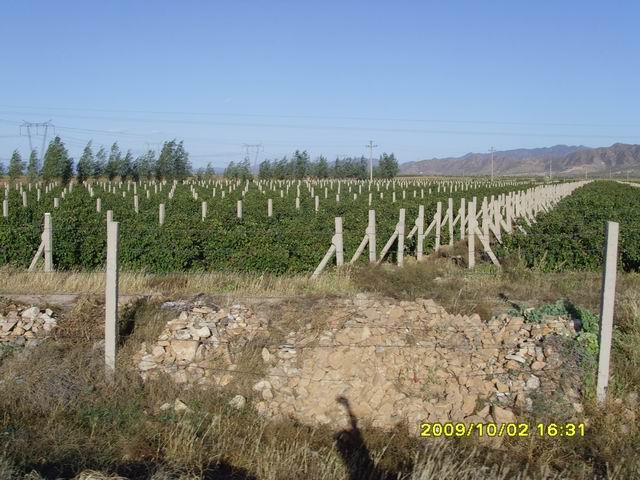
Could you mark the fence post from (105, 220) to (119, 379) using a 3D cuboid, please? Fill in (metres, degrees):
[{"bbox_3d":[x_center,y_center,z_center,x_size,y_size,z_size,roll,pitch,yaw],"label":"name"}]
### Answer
[{"bbox_3d":[-2.350,0.672,8.200,0.118,1.786,0.118,2,5,3],"label":"fence post"}]

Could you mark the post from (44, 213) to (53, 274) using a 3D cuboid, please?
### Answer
[{"bbox_3d":[-7.525,0.069,20.050,0.150,1.684,0.150,0,5,6],"label":"post"}]

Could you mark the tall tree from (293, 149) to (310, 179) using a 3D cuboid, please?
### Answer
[{"bbox_3d":[-6.157,-25.045,240.000,5.991,9.486,5.991,0,5,0],"label":"tall tree"}]

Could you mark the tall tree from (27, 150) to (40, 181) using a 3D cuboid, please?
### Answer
[{"bbox_3d":[-71.516,-18.472,180.000,3.495,8.237,3.495,0,5,0],"label":"tall tree"}]

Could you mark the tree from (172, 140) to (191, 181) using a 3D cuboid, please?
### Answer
[{"bbox_3d":[-33.612,-19.051,175.000,4.499,10.193,4.499,0,5,0],"label":"tree"}]

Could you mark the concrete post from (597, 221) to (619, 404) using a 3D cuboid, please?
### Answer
[{"bbox_3d":[2.795,0.717,7.050,0.103,1.815,0.100,1,5,0],"label":"concrete post"}]

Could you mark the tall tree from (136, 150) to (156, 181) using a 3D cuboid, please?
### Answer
[{"bbox_3d":[-42.828,-18.143,178.000,5.085,7.899,5.085,0,5,0],"label":"tall tree"}]

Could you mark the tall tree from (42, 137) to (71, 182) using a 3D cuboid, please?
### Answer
[{"bbox_3d":[-61.389,-18.755,168.000,6.719,10.717,6.719,0,5,0],"label":"tall tree"}]

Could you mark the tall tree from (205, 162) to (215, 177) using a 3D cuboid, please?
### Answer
[{"bbox_3d":[-36.011,-22.812,235.000,3.259,4.888,3.259,0,5,0],"label":"tall tree"}]

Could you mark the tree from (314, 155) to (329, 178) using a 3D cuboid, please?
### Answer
[{"bbox_3d":[0.499,-24.213,240.000,4.660,7.821,4.660,0,5,0],"label":"tree"}]

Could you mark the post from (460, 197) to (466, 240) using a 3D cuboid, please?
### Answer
[{"bbox_3d":[4.882,-0.663,24.566,0.120,1.500,0.120,2,5,21],"label":"post"}]

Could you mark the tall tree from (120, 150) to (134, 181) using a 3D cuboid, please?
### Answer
[{"bbox_3d":[-50.721,-19.630,190.000,3.689,8.432,3.689,0,5,0],"label":"tall tree"}]

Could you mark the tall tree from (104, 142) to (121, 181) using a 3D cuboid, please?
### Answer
[{"bbox_3d":[-50.357,-18.808,175.000,3.999,9.707,3.999,0,5,0],"label":"tall tree"}]

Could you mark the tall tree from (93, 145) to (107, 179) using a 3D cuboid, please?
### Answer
[{"bbox_3d":[-53.512,-18.323,175.000,3.499,8.737,3.499,0,5,0],"label":"tall tree"}]

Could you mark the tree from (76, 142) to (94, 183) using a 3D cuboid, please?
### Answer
[{"bbox_3d":[-57.885,-19.131,178.000,4.443,10.367,4.443,0,5,0],"label":"tree"}]

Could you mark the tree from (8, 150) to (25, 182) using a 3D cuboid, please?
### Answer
[{"bbox_3d":[-75.759,-18.472,180.000,3.994,8.237,3.994,0,5,0],"label":"tree"}]

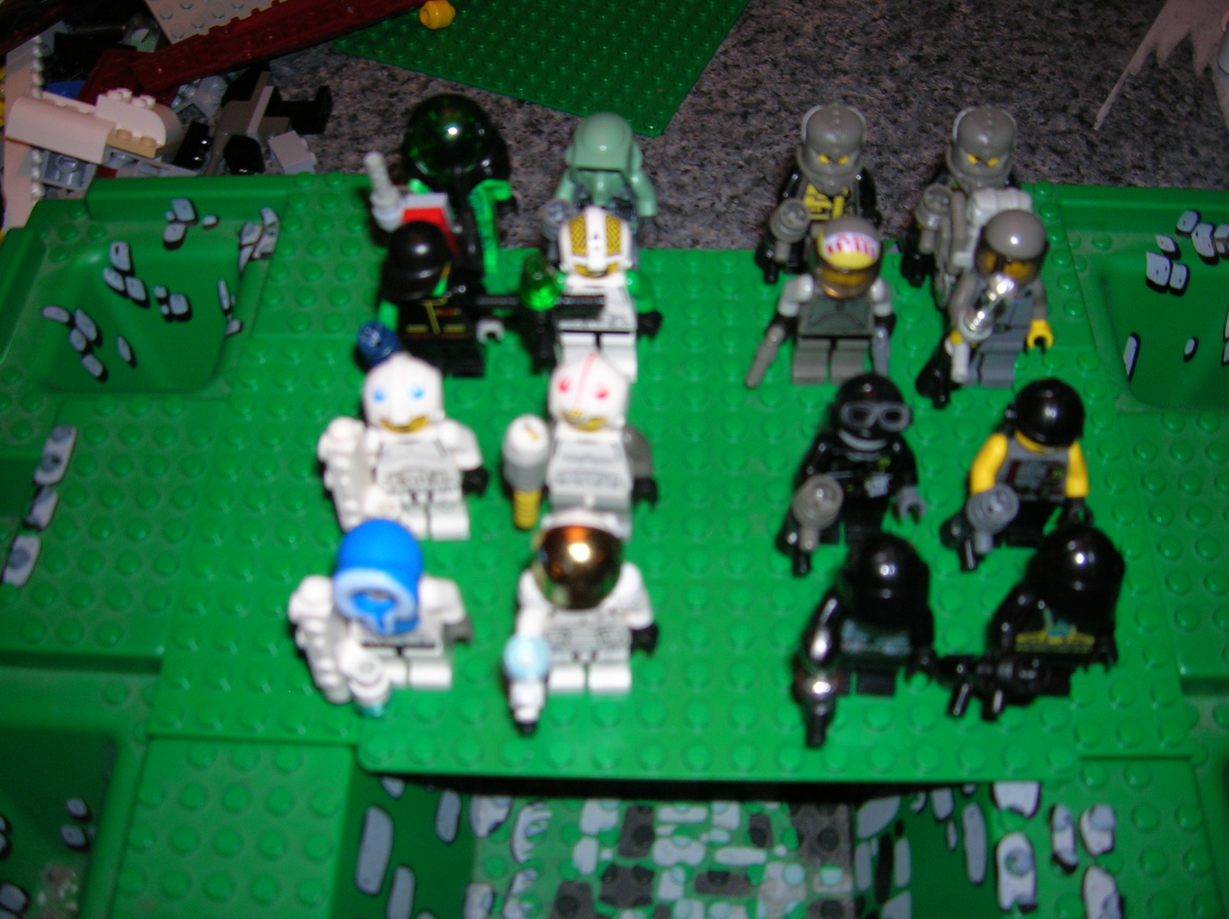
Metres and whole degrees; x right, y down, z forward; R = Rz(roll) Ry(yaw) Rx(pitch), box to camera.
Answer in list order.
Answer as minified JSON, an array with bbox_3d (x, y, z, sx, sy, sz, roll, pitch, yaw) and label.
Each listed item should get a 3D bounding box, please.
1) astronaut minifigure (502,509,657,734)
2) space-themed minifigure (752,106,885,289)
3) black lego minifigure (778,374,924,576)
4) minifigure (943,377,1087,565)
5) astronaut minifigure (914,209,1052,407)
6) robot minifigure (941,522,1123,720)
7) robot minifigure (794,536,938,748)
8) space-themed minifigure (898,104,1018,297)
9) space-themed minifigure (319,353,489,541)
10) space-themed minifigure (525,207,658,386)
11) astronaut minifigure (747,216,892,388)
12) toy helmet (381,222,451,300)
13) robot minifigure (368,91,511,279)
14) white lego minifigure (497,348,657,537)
[{"bbox_3d":[-0.007,0.030,0.201,0.027,0.044,0.024,0,55,3],"label":"astronaut minifigure"},{"bbox_3d":[0.044,-0.053,0.257,0.028,0.043,0.022,0,55,3],"label":"space-themed minifigure"},{"bbox_3d":[0.043,0.005,0.216,0.027,0.042,0.022,1,55,2],"label":"black lego minifigure"},{"bbox_3d":[0.073,0.005,0.215,0.028,0.043,0.022,0,55,3],"label":"minifigure"},{"bbox_3d":[0.074,-0.027,0.237,0.029,0.043,0.023,0,55,3],"label":"astronaut minifigure"},{"bbox_3d":[0.071,0.029,0.198,0.031,0.043,0.020,0,55,3],"label":"robot minifigure"},{"bbox_3d":[0.042,0.031,0.197,0.024,0.042,0.023,1,55,2],"label":"robot minifigure"},{"bbox_3d":[0.075,-0.053,0.255,0.028,0.043,0.023,0,55,3],"label":"space-themed minifigure"},{"bbox_3d":[-0.040,0.001,0.221,0.032,0.042,0.019,1,55,2],"label":"space-themed minifigure"},{"bbox_3d":[-0.003,-0.032,0.244,0.025,0.042,0.015,1,55,2],"label":"space-themed minifigure"},{"bbox_3d":[0.042,-0.029,0.240,0.030,0.043,0.019,0,55,3],"label":"astronaut minifigure"},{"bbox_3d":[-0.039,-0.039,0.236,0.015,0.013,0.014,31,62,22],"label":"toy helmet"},{"bbox_3d":[-0.038,-0.056,0.260,0.033,0.046,0.021,1,55,2],"label":"robot minifigure"},{"bbox_3d":[-0.006,0.000,0.221,0.029,0.042,0.017,1,55,2],"label":"white lego minifigure"}]

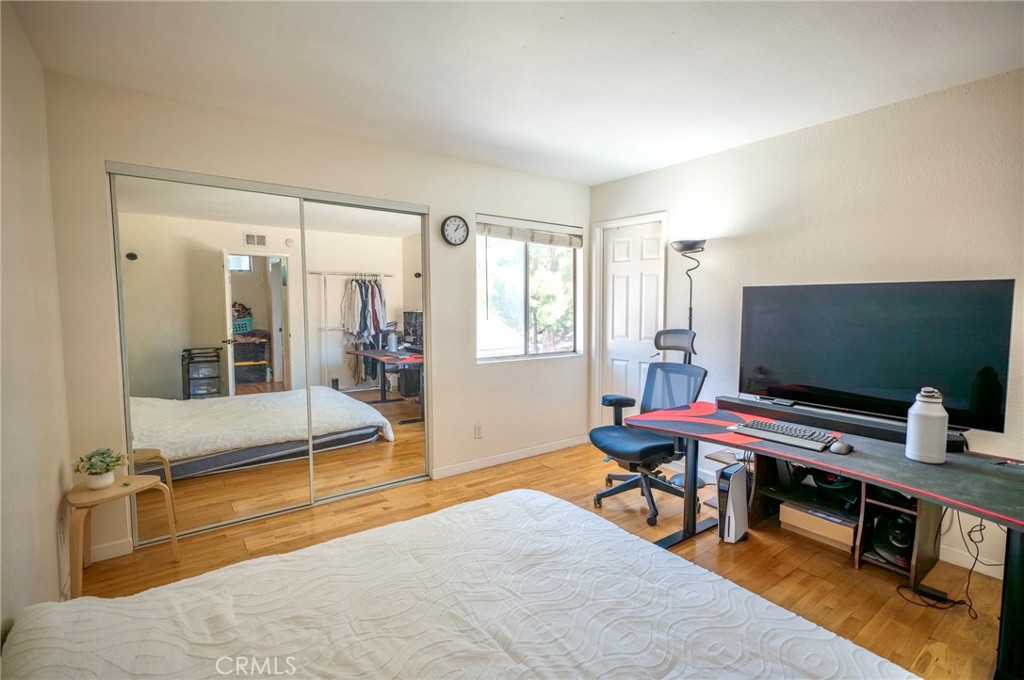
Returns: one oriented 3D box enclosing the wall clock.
[{"bbox_3d":[-0.433,-0.825,3.426,0.228,0.228,0.045,-3,6,-35],"label":"wall clock"}]

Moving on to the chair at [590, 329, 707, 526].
[{"bbox_3d":[0.929,0.528,3.106,0.720,1.180,0.680,-3,6,-33],"label":"chair"}]

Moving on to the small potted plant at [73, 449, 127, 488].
[{"bbox_3d":[-2.031,0.634,2.244,0.200,0.180,0.205,-3,6,-35],"label":"small potted plant"}]

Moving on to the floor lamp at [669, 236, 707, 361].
[{"bbox_3d":[1.320,0.192,3.369,0.250,1.810,0.250,-3,6,-35],"label":"floor lamp"}]

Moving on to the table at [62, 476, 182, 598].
[{"bbox_3d":[-1.910,0.951,2.254,0.420,0.452,0.460,-3,6,-35],"label":"table"}]

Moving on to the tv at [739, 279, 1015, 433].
[{"bbox_3d":[1.934,0.039,2.589,0.050,0.706,1.228,-3,6,-36],"label":"tv"}]

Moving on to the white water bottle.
[{"bbox_3d":[1.712,0.343,1.864,0.130,0.294,0.130,-3,6,-35],"label":"white water bottle"}]

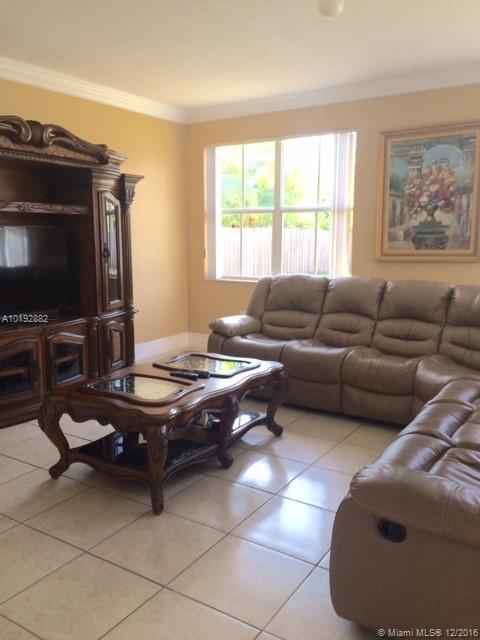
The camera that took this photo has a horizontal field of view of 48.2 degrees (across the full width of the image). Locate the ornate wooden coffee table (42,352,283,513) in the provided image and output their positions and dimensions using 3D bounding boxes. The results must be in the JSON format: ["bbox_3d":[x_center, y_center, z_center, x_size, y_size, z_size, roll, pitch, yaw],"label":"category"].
[{"bbox_3d":[-0.397,0.614,3.384,0.862,0.482,1.370,5,10,33],"label":"ornate wooden coffee table"}]

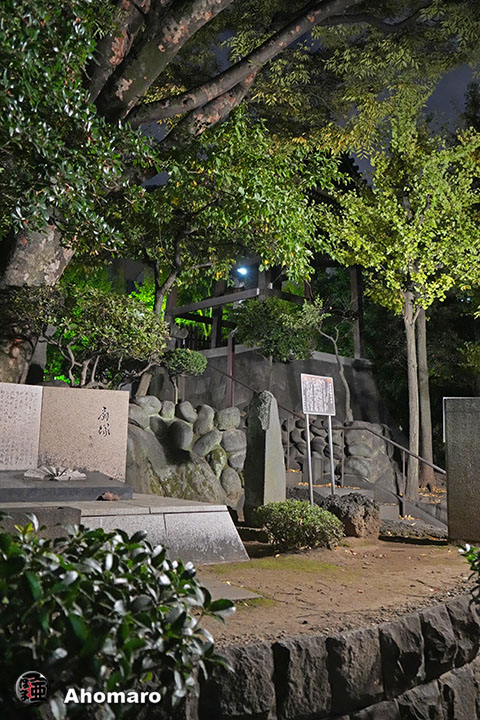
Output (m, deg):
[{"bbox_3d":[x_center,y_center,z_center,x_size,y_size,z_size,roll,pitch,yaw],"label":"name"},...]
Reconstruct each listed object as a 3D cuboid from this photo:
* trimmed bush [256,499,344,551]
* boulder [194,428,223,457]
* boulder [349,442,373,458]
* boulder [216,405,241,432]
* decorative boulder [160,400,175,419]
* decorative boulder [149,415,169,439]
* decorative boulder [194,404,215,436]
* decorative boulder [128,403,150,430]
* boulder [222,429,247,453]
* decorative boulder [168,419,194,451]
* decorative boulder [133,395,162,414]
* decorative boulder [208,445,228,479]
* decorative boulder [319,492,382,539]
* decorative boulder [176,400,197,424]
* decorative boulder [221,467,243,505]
[{"bbox_3d":[0.625,1.708,6.400,0.900,0.500,0.800,0,-7,0],"label":"trimmed bush"},{"bbox_3d":[-0.394,1.031,7.750,0.350,0.350,0.300,1,-8,-6],"label":"boulder"},{"bbox_3d":[1.788,1.343,9.200,0.356,0.237,0.280,1,-8,-6],"label":"boulder"},{"bbox_3d":[-0.151,0.769,8.150,0.310,0.310,0.280,0,-7,0],"label":"boulder"},{"bbox_3d":[-0.935,0.652,8.000,0.181,0.258,0.200,1,-8,-6],"label":"decorative boulder"},{"bbox_3d":[-1.038,0.847,7.900,0.260,0.300,0.260,0,-7,0],"label":"decorative boulder"},{"bbox_3d":[-0.452,0.758,7.900,0.255,0.382,0.270,1,-8,-6],"label":"decorative boulder"},{"bbox_3d":[-1.281,0.720,7.900,0.280,0.357,0.280,1,-8,-6],"label":"decorative boulder"},{"bbox_3d":[-0.070,1.026,7.900,0.306,0.306,0.280,1,-8,-6],"label":"boulder"},{"bbox_3d":[-0.731,0.931,7.750,0.320,0.390,0.300,0,-7,0],"label":"decorative boulder"},{"bbox_3d":[-1.194,0.574,8.000,0.380,0.270,0.300,0,-7,0],"label":"decorative boulder"},{"bbox_3d":[-0.276,1.301,7.950,0.250,0.420,0.250,0,-7,0],"label":"decorative boulder"},{"bbox_3d":[1.234,1.768,7.050,0.700,0.500,0.580,0,-7,0],"label":"decorative boulder"},{"bbox_3d":[-0.690,0.677,8.000,0.258,0.310,0.260,1,-8,-6],"label":"decorative boulder"},{"bbox_3d":[-0.108,1.589,7.850,0.270,0.460,0.270,0,-7,0],"label":"decorative boulder"}]

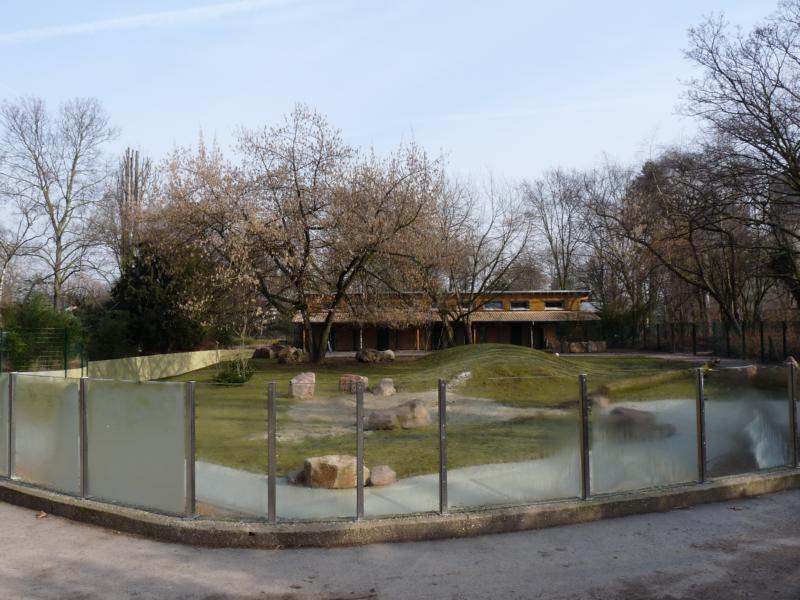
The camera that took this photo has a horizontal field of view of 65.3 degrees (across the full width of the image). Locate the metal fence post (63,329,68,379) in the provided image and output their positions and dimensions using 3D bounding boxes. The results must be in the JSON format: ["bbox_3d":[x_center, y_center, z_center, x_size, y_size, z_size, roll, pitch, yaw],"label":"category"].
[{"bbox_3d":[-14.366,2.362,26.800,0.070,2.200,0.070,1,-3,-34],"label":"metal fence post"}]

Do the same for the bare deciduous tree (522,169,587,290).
[{"bbox_3d":[15.351,-4.393,62.000,6.600,17.345,6.400,-1,-3,0],"label":"bare deciduous tree"}]

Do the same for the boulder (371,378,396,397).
[{"bbox_3d":[-0.497,2.636,18.800,0.750,0.500,0.650,-1,-3,0],"label":"boulder"}]

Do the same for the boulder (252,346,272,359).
[{"bbox_3d":[-8.484,3.239,38.500,1.200,0.720,1.000,0,-3,-6],"label":"boulder"}]

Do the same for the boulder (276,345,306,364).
[{"bbox_3d":[-5.999,3.013,34.500,1.600,1.050,1.250,0,-3,-6],"label":"boulder"}]

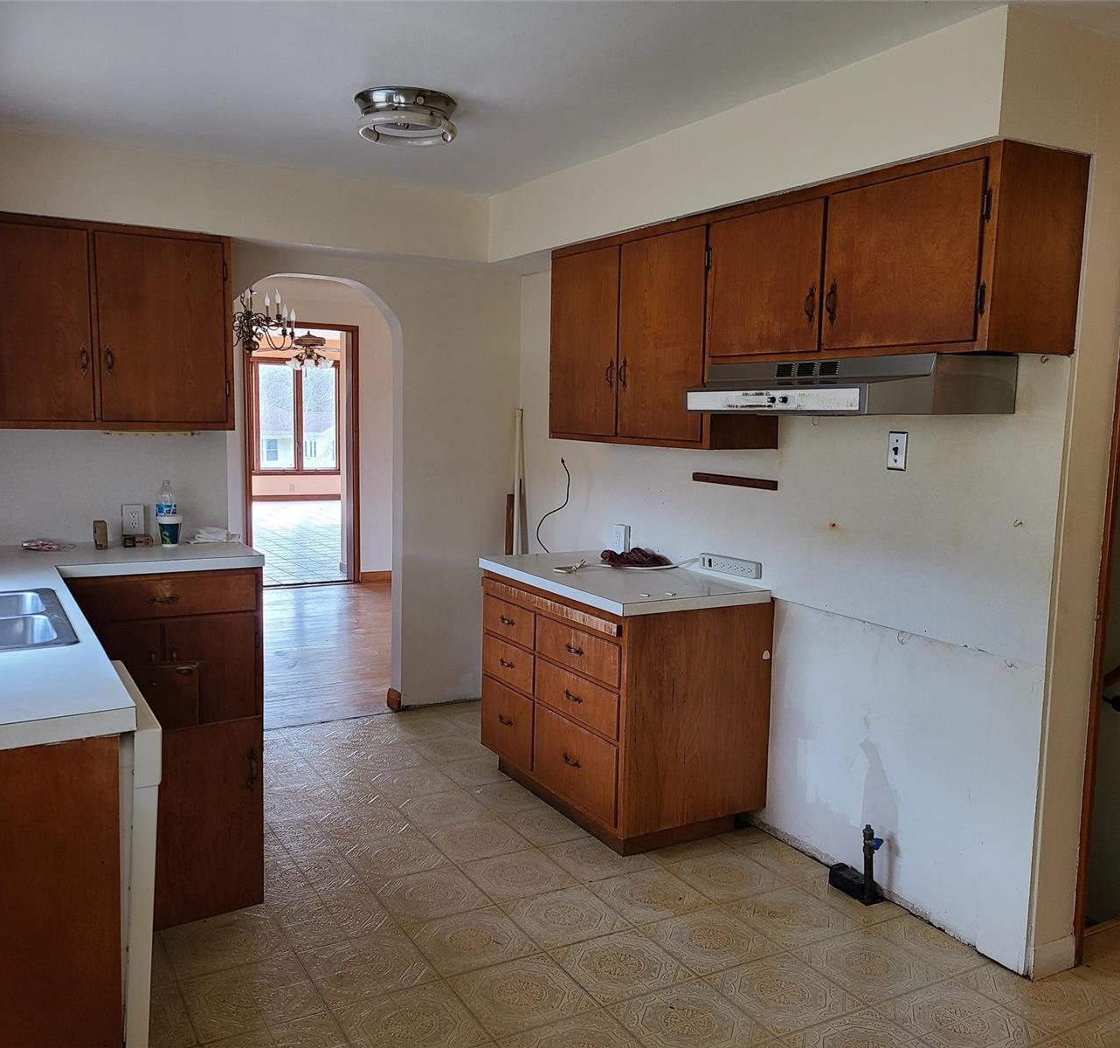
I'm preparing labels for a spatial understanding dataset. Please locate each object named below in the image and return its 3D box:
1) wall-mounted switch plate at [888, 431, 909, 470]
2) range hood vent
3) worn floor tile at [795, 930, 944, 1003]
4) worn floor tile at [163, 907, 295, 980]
[{"bbox_3d":[1.010,-0.217,3.150,0.011,0.114,0.075,-2,7,-29],"label":"wall-mounted switch plate"},{"bbox_3d":[0.787,-0.402,3.065,0.467,0.162,0.907,-2,7,-29],"label":"range hood vent"},{"bbox_3d":[0.849,1.211,2.881,0.305,0.010,0.307,-2,7,-29],"label":"worn floor tile"},{"bbox_3d":[-0.933,1.167,2.930,0.305,0.010,0.307,-2,7,-29],"label":"worn floor tile"}]

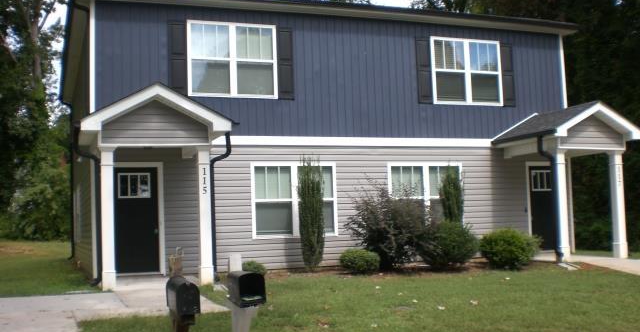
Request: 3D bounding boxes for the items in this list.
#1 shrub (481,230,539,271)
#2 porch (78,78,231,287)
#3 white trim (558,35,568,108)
[{"bbox_3d":[3.806,1.632,14.006,1.244,0.748,1.076,0,-5,-21],"label":"shrub"},{"bbox_3d":[-2.945,0.390,12.396,2.539,3.310,2.075,0,-5,-21],"label":"porch"},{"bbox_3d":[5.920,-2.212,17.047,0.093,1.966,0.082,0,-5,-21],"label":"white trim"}]

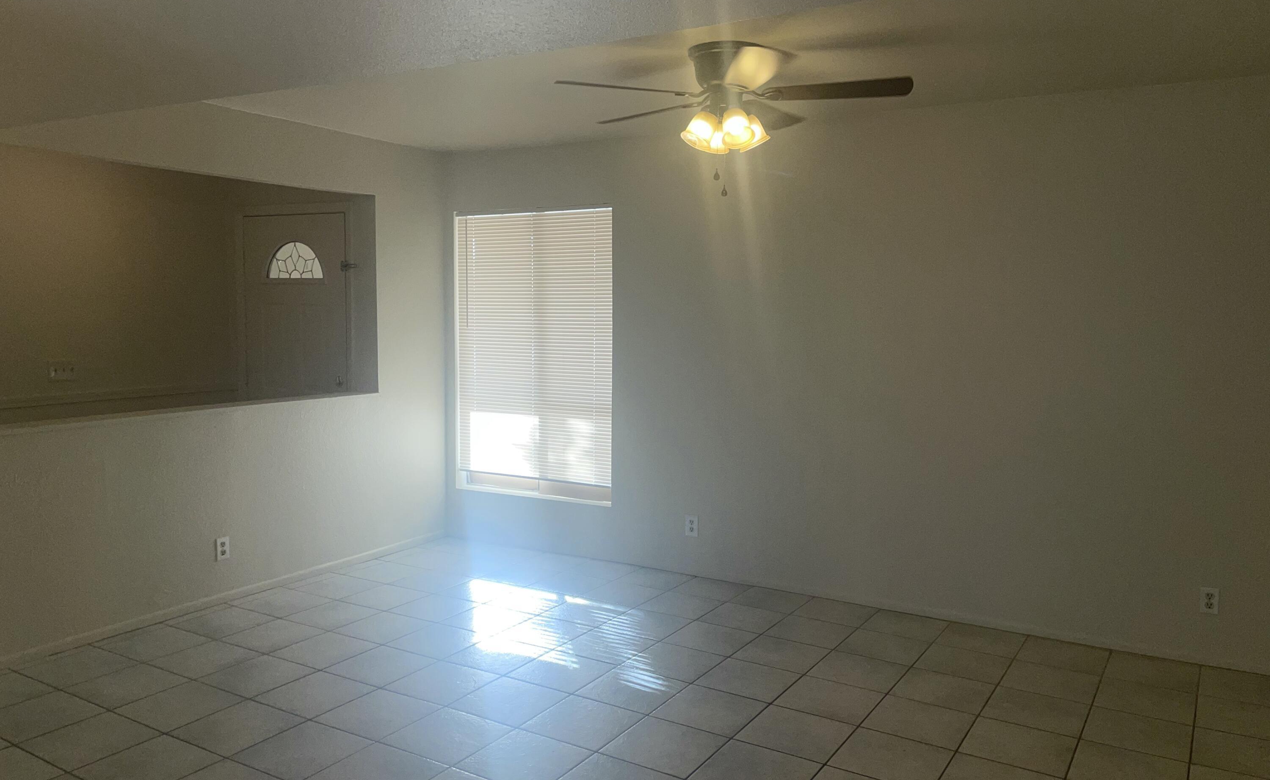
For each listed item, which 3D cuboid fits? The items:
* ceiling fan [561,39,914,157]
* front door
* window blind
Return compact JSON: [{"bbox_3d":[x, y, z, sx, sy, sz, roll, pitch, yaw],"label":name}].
[{"bbox_3d":[0.333,-1.057,3.465,1.290,0.380,1.270,3,6,30],"label":"ceiling fan"},{"bbox_3d":[-2.133,-0.070,6.025,0.914,2.035,0.050,3,6,30],"label":"front door"},{"bbox_3d":[-0.612,-0.279,5.780,1.155,1.640,0.045,3,6,30],"label":"window blind"}]

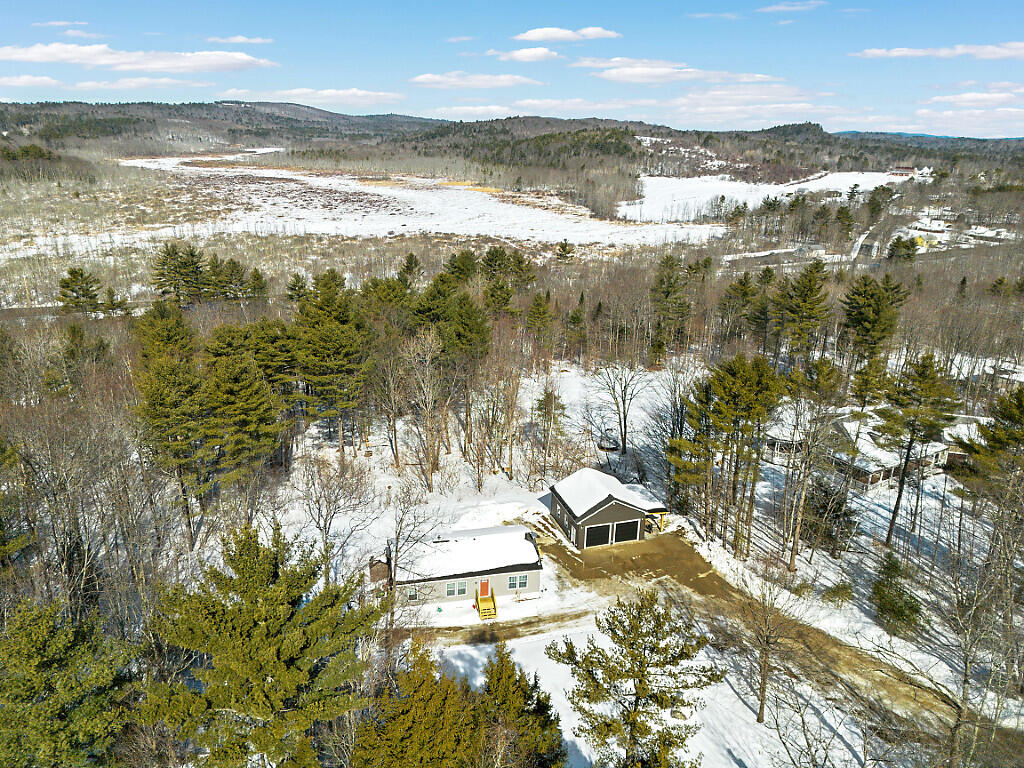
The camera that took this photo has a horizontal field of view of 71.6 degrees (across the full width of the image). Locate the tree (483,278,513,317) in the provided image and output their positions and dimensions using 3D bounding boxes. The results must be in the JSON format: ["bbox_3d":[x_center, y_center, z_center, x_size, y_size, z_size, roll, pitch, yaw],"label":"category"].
[{"bbox_3d":[-2.580,-13.170,153.050,6.680,19.260,6.680,0,19,0],"label":"tree"}]

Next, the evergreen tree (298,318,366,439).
[{"bbox_3d":[-26.553,-0.343,102.155,9.780,18.980,9.780,-5,19,-15],"label":"evergreen tree"}]

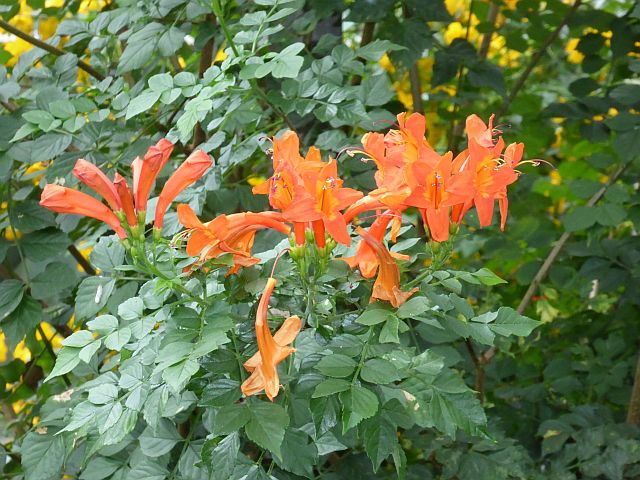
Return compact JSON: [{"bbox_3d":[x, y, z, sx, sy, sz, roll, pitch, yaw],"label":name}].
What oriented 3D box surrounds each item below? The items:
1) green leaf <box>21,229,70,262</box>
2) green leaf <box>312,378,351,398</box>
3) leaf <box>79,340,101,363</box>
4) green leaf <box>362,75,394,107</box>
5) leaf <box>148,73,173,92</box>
[{"bbox_3d":[-0.169,0.003,1.820,0.035,0.025,0.007,6,-31,-3],"label":"green leaf"},{"bbox_3d":[0.005,0.071,1.420,0.019,0.004,0.012,-20,44,-14],"label":"green leaf"},{"bbox_3d":[-0.112,0.054,1.440,0.010,0.004,0.015,17,60,47],"label":"leaf"},{"bbox_3d":[0.031,-0.080,1.580,0.018,0.019,0.004,31,-20,8],"label":"green leaf"},{"bbox_3d":[-0.081,-0.080,1.500,0.013,0.004,0.012,25,51,6],"label":"leaf"}]

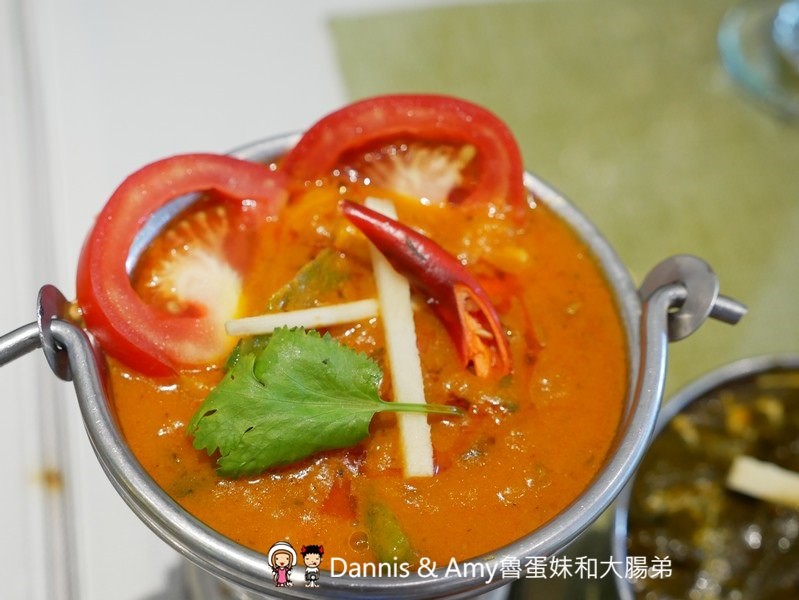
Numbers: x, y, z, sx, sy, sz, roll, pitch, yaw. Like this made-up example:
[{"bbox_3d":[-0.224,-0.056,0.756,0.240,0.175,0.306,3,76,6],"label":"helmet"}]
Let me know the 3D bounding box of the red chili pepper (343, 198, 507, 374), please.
[{"bbox_3d":[0.008,-0.004,0.256,0.016,0.017,0.059,-28,62,-24],"label":"red chili pepper"}]

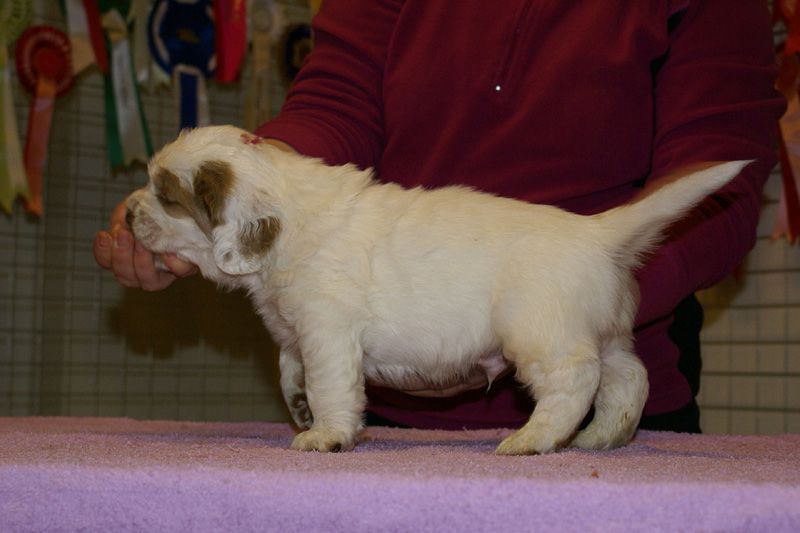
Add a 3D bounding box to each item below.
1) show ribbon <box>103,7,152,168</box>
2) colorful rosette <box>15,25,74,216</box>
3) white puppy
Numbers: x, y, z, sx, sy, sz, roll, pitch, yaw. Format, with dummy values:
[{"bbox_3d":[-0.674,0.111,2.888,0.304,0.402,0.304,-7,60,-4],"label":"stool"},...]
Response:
[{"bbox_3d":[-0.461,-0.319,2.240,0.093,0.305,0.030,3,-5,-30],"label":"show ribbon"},{"bbox_3d":[-0.576,-0.235,2.160,0.097,0.302,0.030,3,-5,-30],"label":"colorful rosette"},{"bbox_3d":[0.032,0.019,1.150,0.530,0.272,0.155,1,-4,0],"label":"white puppy"}]

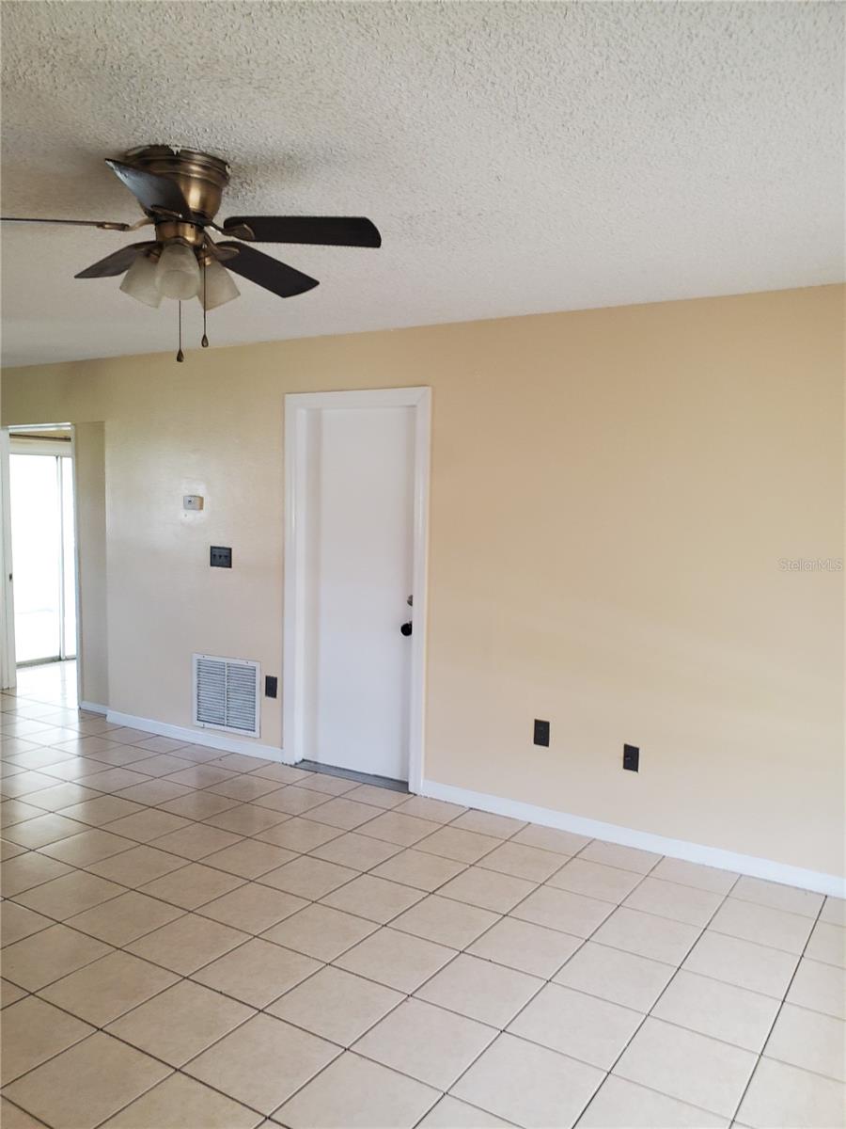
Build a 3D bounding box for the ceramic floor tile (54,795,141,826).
[{"bbox_3d":[-1.599,1.231,4.227,0.323,0.010,0.323,4,6,33],"label":"ceramic floor tile"}]

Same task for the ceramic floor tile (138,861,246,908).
[{"bbox_3d":[-0.929,1.299,3.422,0.320,0.010,0.320,4,5,31],"label":"ceramic floor tile"}]

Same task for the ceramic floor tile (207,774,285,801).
[{"bbox_3d":[-0.957,1.206,4.561,0.320,0.010,0.320,4,5,31],"label":"ceramic floor tile"}]

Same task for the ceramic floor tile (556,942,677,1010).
[{"bbox_3d":[0.644,1.377,2.833,0.320,0.010,0.320,4,5,31],"label":"ceramic floor tile"}]

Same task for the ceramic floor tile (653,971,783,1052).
[{"bbox_3d":[0.895,1.355,2.581,0.319,0.010,0.319,3,4,32],"label":"ceramic floor tile"}]

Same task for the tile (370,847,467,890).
[{"bbox_3d":[-0.015,1.297,3.599,0.321,0.010,0.321,3,4,33],"label":"tile"}]

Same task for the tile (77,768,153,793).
[{"bbox_3d":[-1.686,1.185,4.632,0.322,0.010,0.322,4,4,32],"label":"tile"}]

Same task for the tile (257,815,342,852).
[{"bbox_3d":[-0.563,1.245,3.892,0.319,0.010,0.319,3,4,32],"label":"tile"}]

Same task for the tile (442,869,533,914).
[{"bbox_3d":[0.264,1.327,3.458,0.323,0.010,0.323,4,6,33],"label":"tile"}]

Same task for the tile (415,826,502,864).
[{"bbox_3d":[0.159,1.264,3.813,0.319,0.010,0.319,3,4,32],"label":"tile"}]

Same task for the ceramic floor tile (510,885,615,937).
[{"bbox_3d":[0.532,1.324,3.230,0.322,0.010,0.322,4,4,32],"label":"ceramic floor tile"}]

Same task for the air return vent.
[{"bbox_3d":[-1.211,0.802,5.180,0.562,0.455,0.020,4,4,32],"label":"air return vent"}]

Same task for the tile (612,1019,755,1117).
[{"bbox_3d":[0.733,1.389,2.351,0.321,0.010,0.321,3,4,33],"label":"tile"}]

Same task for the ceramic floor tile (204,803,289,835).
[{"bbox_3d":[-0.850,1.237,4.101,0.322,0.010,0.322,4,4,32],"label":"ceramic floor tile"}]

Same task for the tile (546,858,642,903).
[{"bbox_3d":[0.716,1.317,3.525,0.321,0.010,0.321,3,4,33],"label":"tile"}]

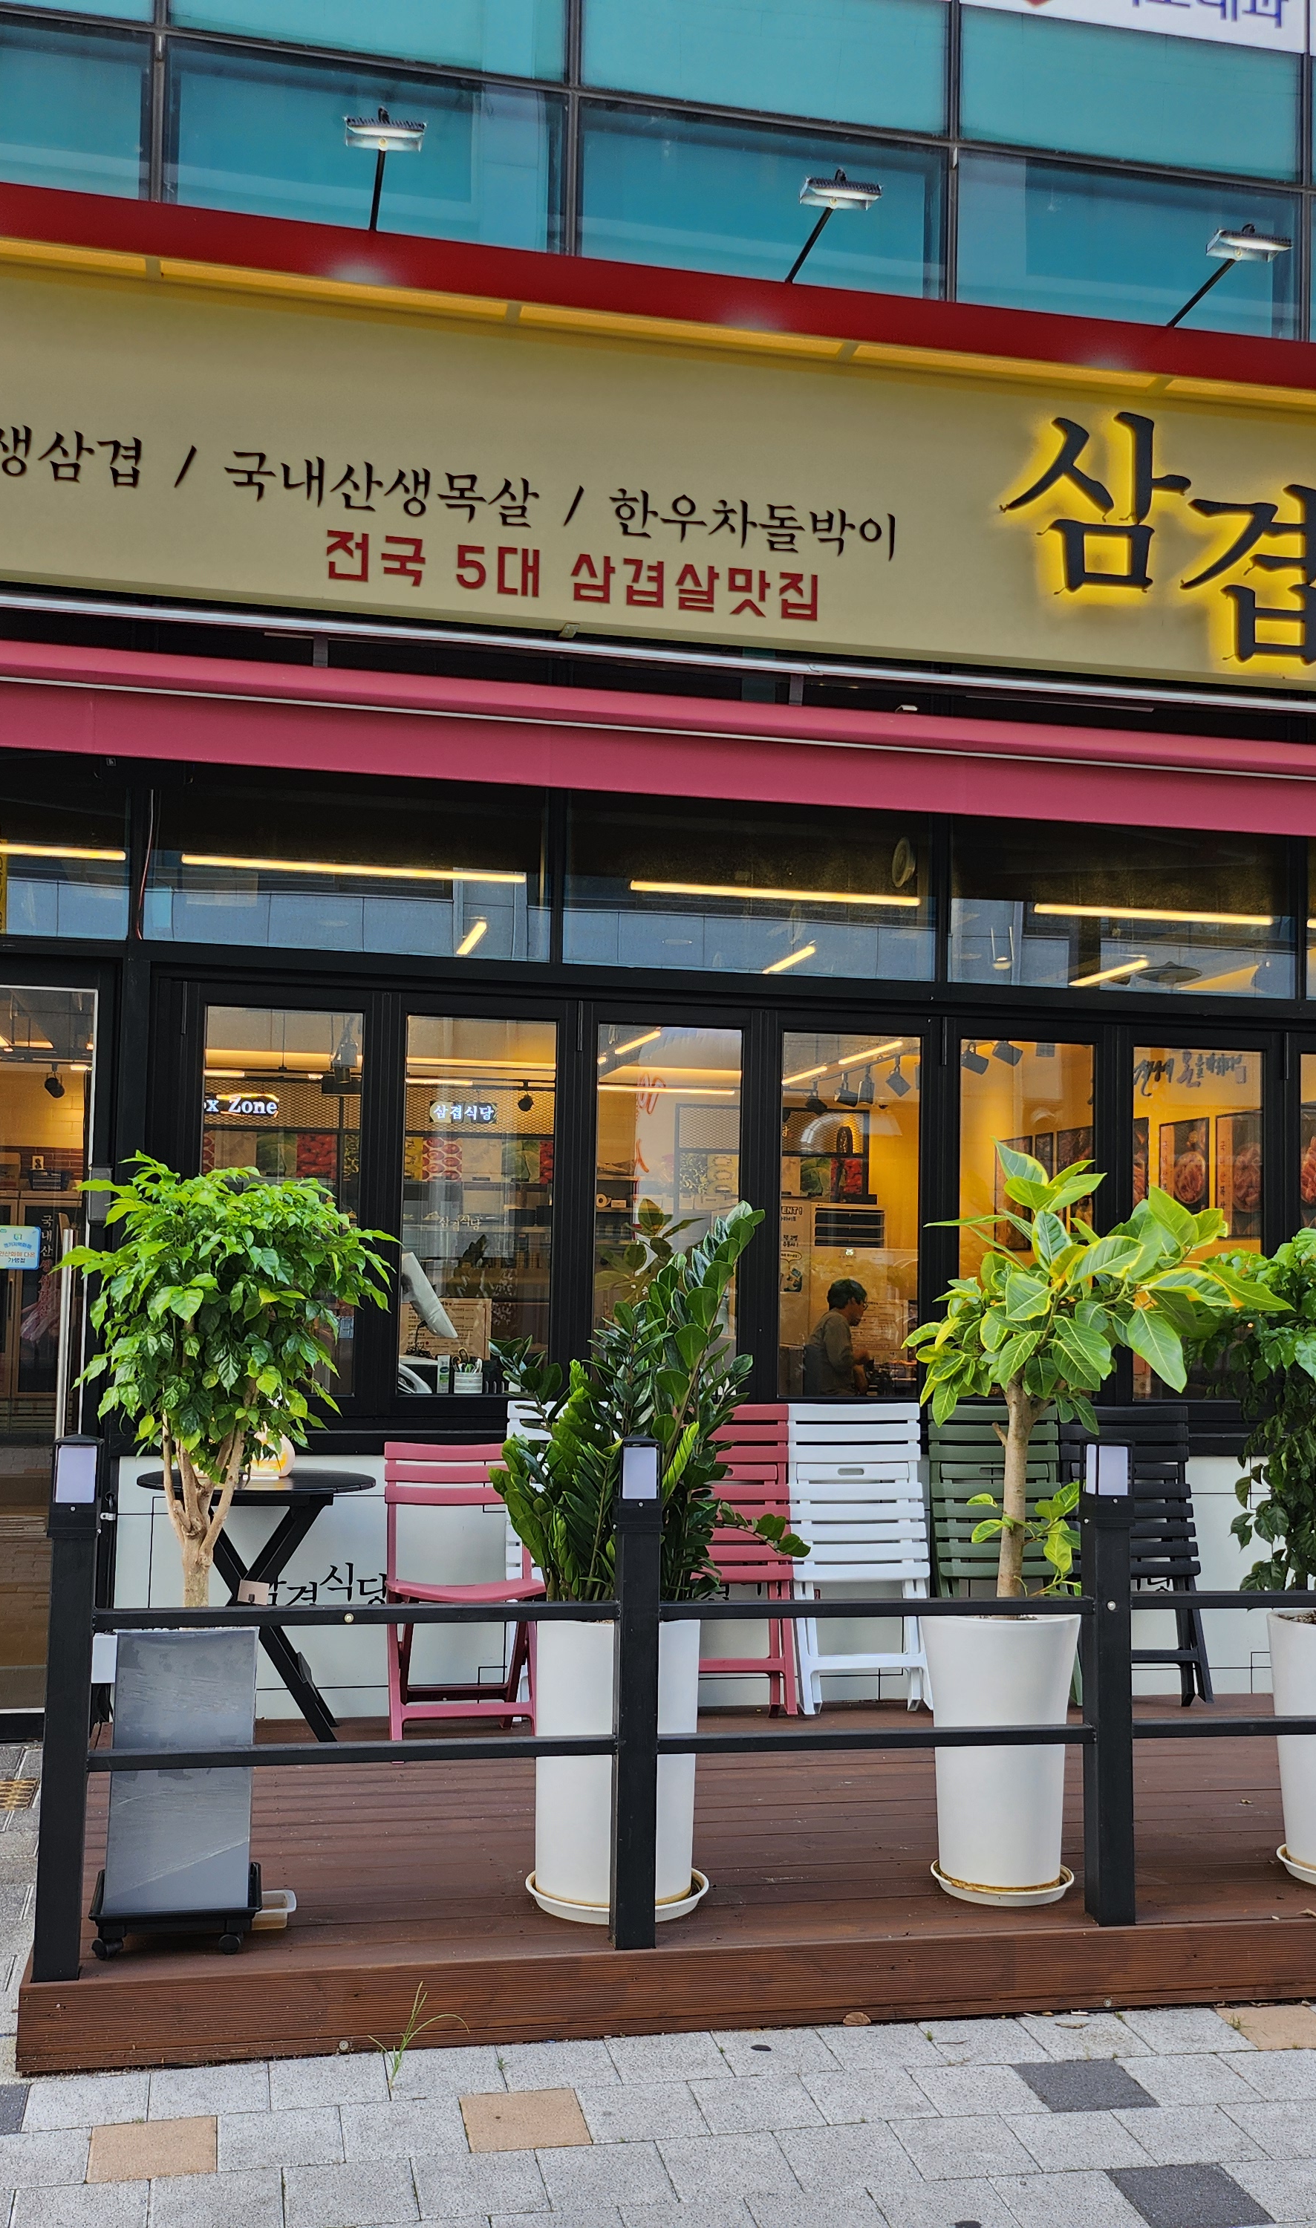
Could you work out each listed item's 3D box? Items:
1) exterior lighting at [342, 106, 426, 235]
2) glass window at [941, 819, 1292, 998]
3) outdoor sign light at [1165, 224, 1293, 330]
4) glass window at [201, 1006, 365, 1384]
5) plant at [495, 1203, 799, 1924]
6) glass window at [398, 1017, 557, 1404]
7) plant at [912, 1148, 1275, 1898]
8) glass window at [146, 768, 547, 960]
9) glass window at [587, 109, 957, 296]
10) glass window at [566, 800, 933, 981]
[{"bbox_3d":[-0.706,-2.382,5.258,0.223,0.109,0.564,2,-4,-11],"label":"exterior lighting"},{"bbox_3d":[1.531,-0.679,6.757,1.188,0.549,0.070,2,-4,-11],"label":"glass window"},{"bbox_3d":[1.533,-2.306,5.706,0.228,0.109,0.564,2,-4,-11],"label":"outdoor sign light"},{"bbox_3d":[-1.131,0.259,6.154,0.475,1.146,0.070,2,-4,-11],"label":"glass window"},{"bbox_3d":[-0.032,0.955,4.557,0.670,1.500,0.580,2,-4,-11],"label":"plant"},{"bbox_3d":[-0.505,0.260,5.801,0.431,1.069,0.059,2,-4,-11],"label":"glass window"},{"bbox_3d":[0.928,0.847,4.388,0.833,1.549,0.733,2,-4,-11],"label":"plant"},{"bbox_3d":[-0.860,-0.735,5.786,1.148,0.562,0.059,2,-4,-11],"label":"glass window"},{"bbox_3d":[0.344,-2.907,6.589,1.202,0.497,0.070,2,-4,-11],"label":"glass window"},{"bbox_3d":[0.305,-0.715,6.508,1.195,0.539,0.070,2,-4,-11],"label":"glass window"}]

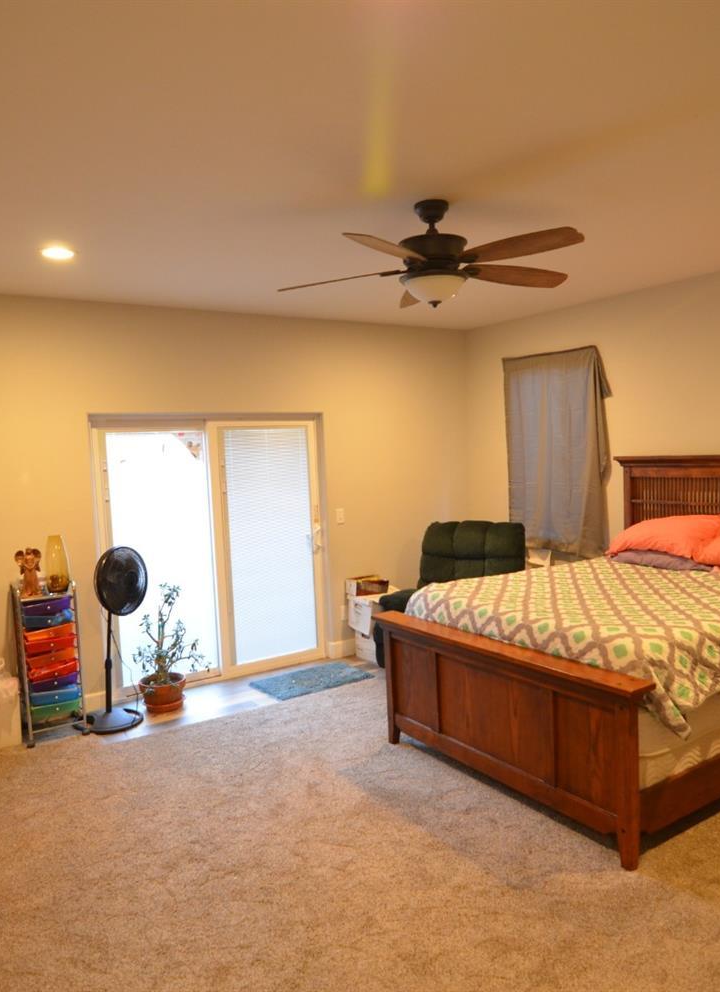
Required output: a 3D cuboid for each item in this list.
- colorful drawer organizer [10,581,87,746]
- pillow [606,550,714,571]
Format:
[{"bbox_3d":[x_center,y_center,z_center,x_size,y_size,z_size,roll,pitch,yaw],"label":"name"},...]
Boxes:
[{"bbox_3d":[-2.007,1.049,4.297,0.340,0.970,0.360,-5,4,-32],"label":"colorful drawer organizer"},{"bbox_3d":[2.000,0.399,4.511,0.450,0.160,0.700,-5,5,-35],"label":"pillow"}]

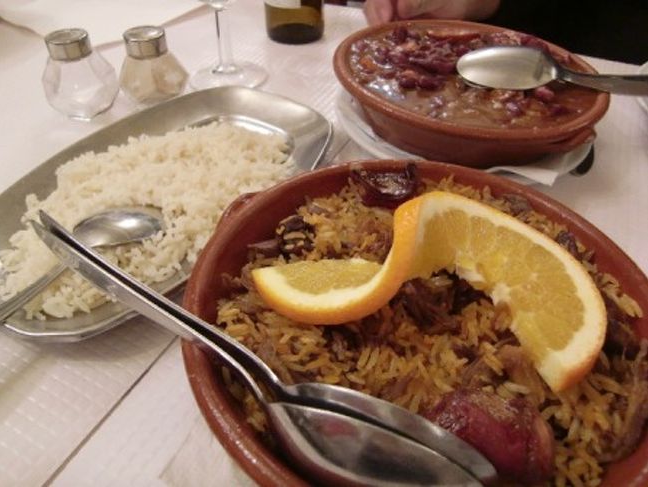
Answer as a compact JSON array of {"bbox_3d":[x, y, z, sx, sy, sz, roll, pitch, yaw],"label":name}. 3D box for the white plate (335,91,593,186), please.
[{"bbox_3d":[0.116,-0.110,0.448,0.214,0.021,0.214,2,43,-2],"label":"white plate"}]

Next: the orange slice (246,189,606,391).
[{"bbox_3d":[0.046,0.011,0.236,0.154,0.042,0.075,12,44,9],"label":"orange slice"}]

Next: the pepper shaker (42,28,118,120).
[{"bbox_3d":[-0.197,-0.136,0.423,0.063,0.067,0.063,4,43,0],"label":"pepper shaker"}]

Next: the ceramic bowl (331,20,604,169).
[{"bbox_3d":[0.114,-0.121,0.432,0.214,0.052,0.214,4,43,0],"label":"ceramic bowl"}]

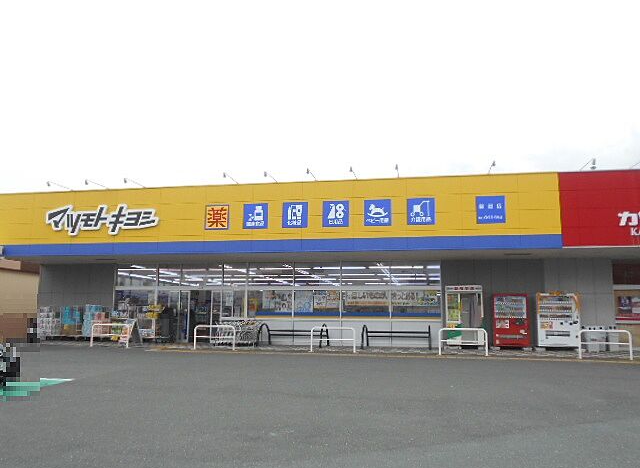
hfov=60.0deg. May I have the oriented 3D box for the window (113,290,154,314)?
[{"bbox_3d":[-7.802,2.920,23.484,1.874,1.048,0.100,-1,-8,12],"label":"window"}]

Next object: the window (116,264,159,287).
[{"bbox_3d":[-7.549,1.718,22.883,1.883,0.935,0.080,-1,-7,11],"label":"window"}]

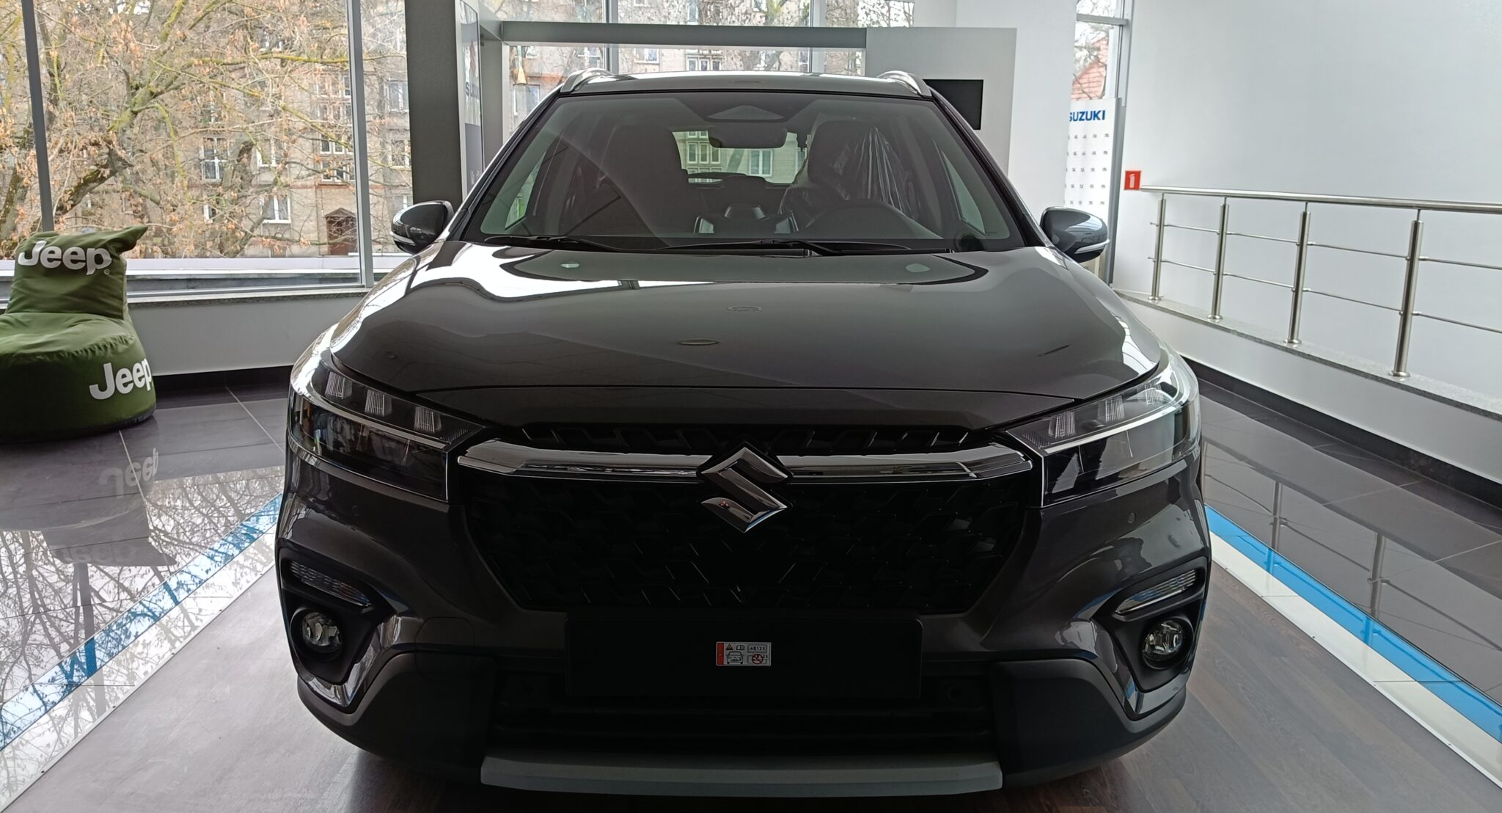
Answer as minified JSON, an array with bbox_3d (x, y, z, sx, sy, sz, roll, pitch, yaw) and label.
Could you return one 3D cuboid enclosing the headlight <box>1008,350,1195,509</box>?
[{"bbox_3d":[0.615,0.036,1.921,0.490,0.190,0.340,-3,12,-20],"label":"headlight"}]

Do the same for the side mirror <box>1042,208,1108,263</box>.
[{"bbox_3d":[0.909,-0.483,3.190,0.210,0.160,0.140,1,11,0],"label":"side mirror"}]

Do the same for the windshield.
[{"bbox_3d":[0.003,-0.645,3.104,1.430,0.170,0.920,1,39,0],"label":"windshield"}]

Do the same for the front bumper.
[{"bbox_3d":[-0.007,0.328,1.924,1.720,0.455,0.520,1,11,0],"label":"front bumper"}]

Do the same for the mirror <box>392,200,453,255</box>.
[{"bbox_3d":[-0.916,-0.506,3.190,0.210,0.160,0.140,1,11,0],"label":"mirror"}]

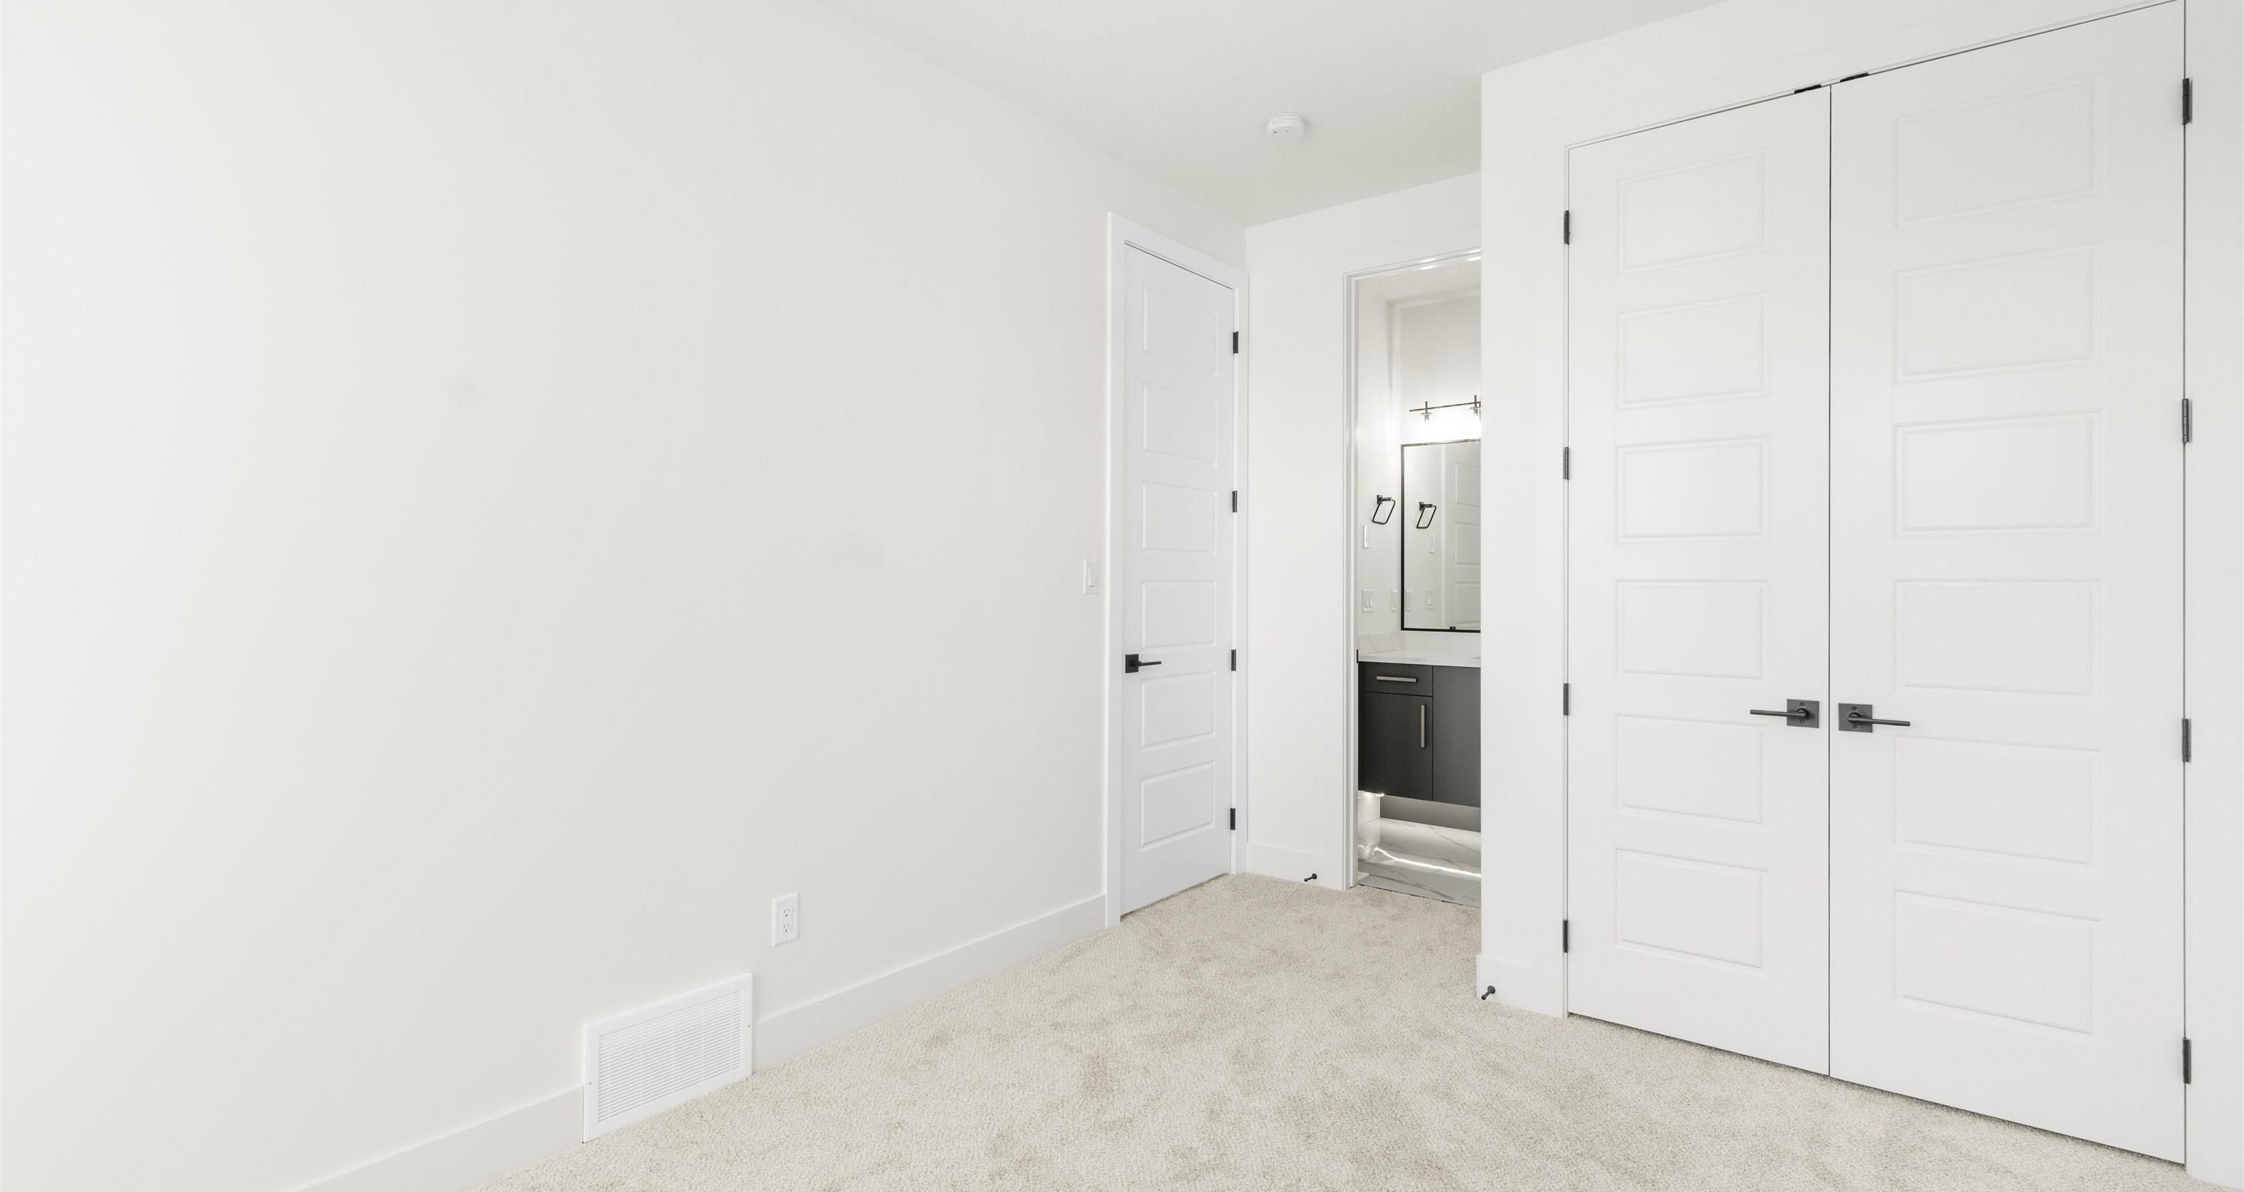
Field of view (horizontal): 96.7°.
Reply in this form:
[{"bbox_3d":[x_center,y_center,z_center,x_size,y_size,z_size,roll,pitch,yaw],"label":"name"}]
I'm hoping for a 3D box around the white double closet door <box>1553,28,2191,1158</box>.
[{"bbox_3d":[1.753,-0.039,2.462,1.209,2.437,0.100,0,0,37],"label":"white double closet door"}]

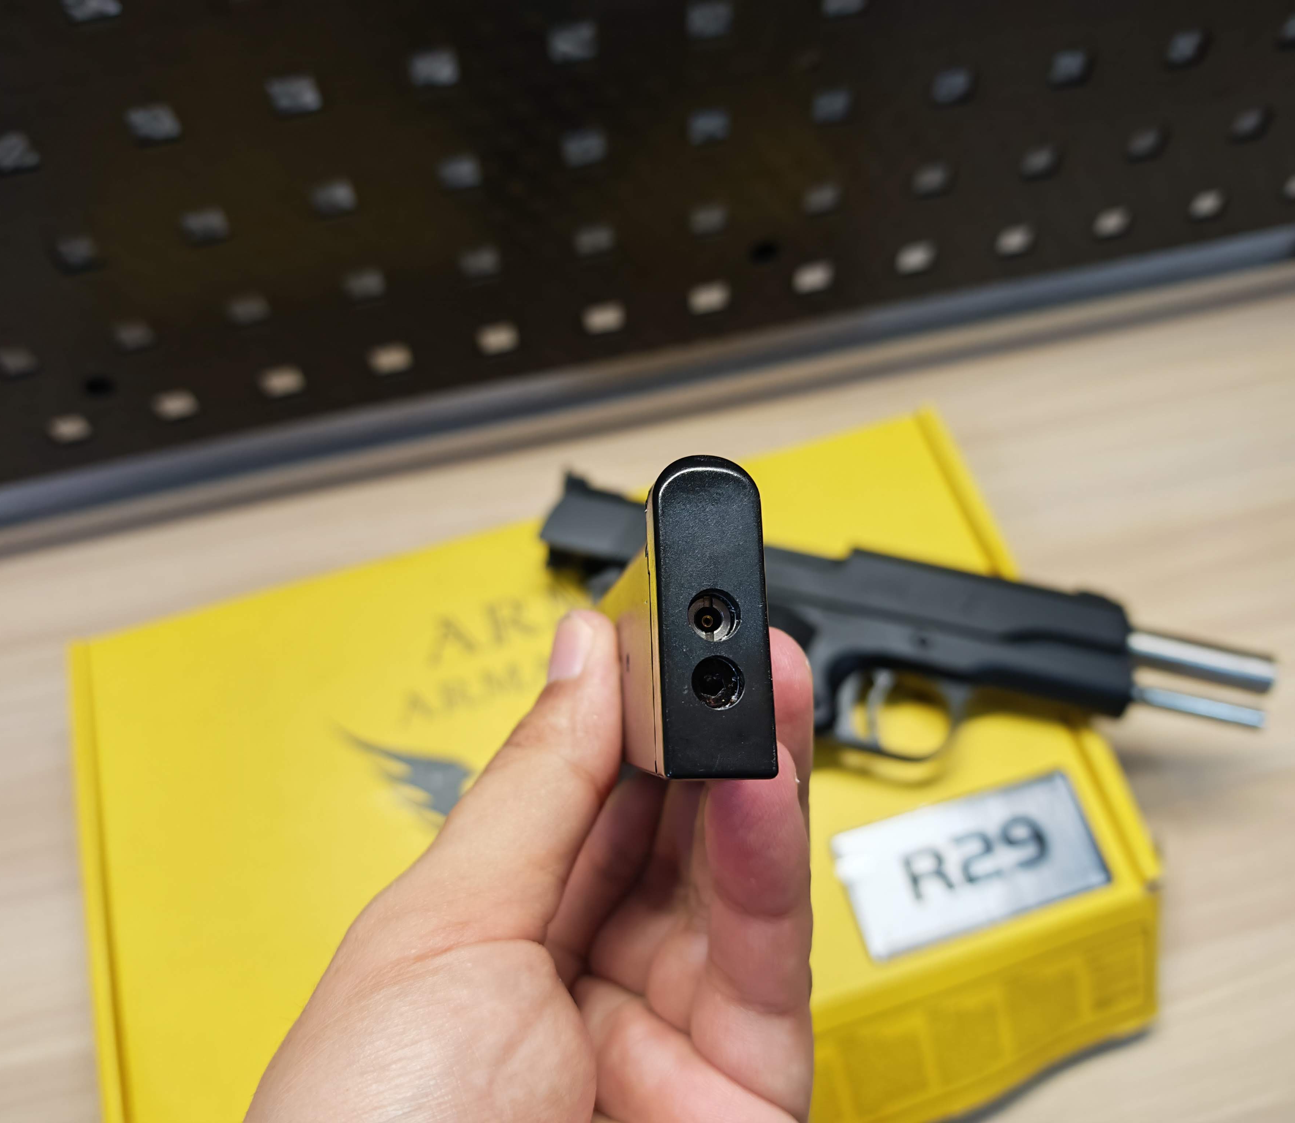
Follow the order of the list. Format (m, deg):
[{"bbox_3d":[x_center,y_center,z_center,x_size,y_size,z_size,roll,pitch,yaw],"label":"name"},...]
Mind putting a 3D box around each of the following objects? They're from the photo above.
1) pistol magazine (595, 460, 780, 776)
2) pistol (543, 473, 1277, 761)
[{"bbox_3d":[0.001,0.015,0.186,0.014,0.121,0.041,1,81,-8],"label":"pistol magazine"},{"bbox_3d":[0.072,0.050,0.320,0.233,0.035,0.138,10,64,8],"label":"pistol"}]

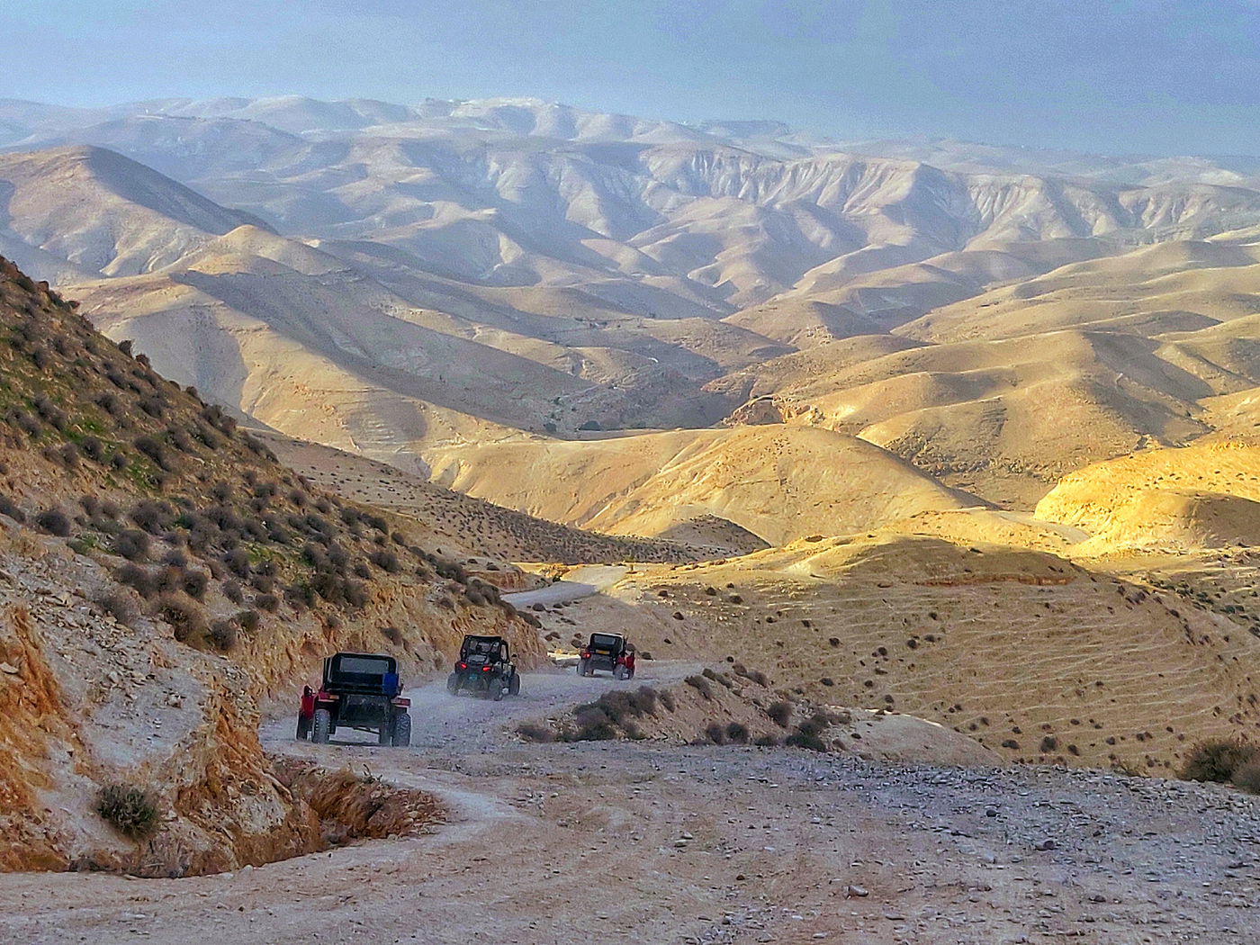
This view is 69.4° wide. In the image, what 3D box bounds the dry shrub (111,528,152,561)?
[{"bbox_3d":[-10.958,1.590,20.000,0.850,0.700,0.807,-3,9,-29],"label":"dry shrub"}]

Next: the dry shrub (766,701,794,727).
[{"bbox_3d":[4.289,6.891,26.000,0.770,0.720,0.731,3,8,10],"label":"dry shrub"}]

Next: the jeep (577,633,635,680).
[{"bbox_3d":[-0.770,6.946,35.066,1.750,1.680,3.050,3,-8,8],"label":"jeep"}]

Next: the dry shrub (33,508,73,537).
[{"bbox_3d":[-11.854,1.011,18.700,0.770,0.580,0.731,-3,9,-32],"label":"dry shrub"}]

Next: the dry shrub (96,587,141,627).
[{"bbox_3d":[-9.273,2.463,16.500,0.830,0.700,0.788,-3,9,-30],"label":"dry shrub"}]

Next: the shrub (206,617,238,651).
[{"bbox_3d":[-8.241,3.284,18.400,0.640,0.620,0.608,-2,8,-24],"label":"shrub"}]

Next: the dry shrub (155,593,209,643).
[{"bbox_3d":[-8.604,2.783,17.500,0.980,0.880,0.931,-2,8,-26],"label":"dry shrub"}]

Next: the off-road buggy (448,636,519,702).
[{"bbox_3d":[-4.174,5.663,27.194,1.570,1.840,2.850,3,-8,5],"label":"off-road buggy"}]

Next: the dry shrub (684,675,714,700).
[{"bbox_3d":[2.310,7.209,30.500,0.970,0.800,0.921,2,8,5],"label":"dry shrub"}]

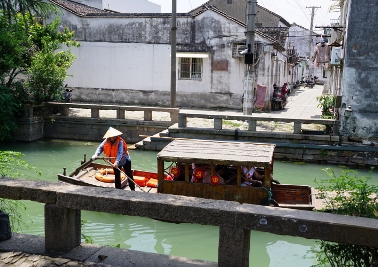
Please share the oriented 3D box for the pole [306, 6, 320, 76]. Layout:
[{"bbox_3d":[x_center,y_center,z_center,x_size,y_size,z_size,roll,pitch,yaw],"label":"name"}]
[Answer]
[{"bbox_3d":[9.513,-6.708,36.369,1.150,6.090,0.300,4,12,17],"label":"pole"}]

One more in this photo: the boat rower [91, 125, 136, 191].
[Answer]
[{"bbox_3d":[-1.727,0.619,10.830,0.720,1.560,0.680,8,13,32],"label":"boat rower"}]

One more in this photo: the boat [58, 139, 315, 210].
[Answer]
[{"bbox_3d":[0.149,1.010,10.739,6.170,1.450,1.700,3,11,13],"label":"boat"}]

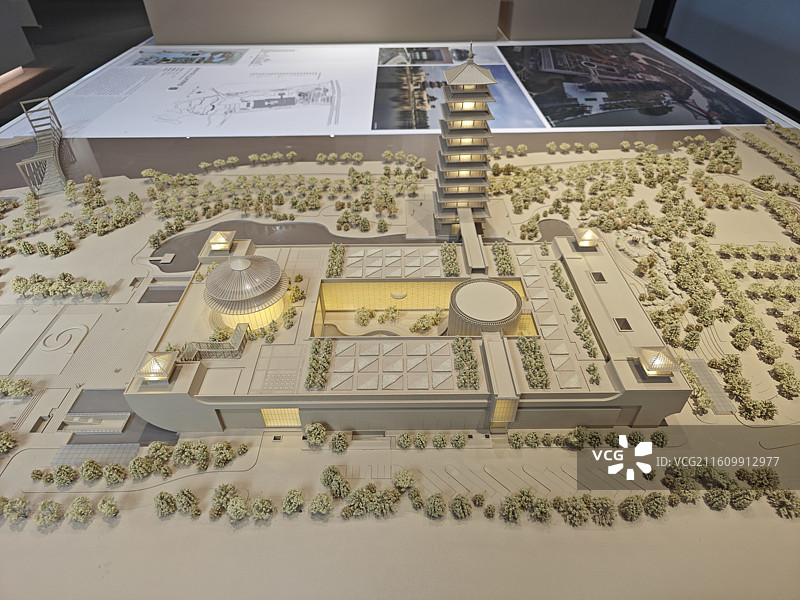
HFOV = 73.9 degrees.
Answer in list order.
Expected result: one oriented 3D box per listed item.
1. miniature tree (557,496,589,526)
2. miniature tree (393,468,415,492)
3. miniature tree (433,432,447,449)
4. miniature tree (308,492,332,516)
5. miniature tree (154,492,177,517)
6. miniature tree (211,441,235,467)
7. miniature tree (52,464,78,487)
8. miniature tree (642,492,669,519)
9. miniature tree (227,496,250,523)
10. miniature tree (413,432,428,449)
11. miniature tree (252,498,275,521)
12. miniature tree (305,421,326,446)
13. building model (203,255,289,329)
[{"bbox_3d":[0.272,0.332,0.833,0.045,0.052,0.045,0,38,-1],"label":"miniature tree"},{"bbox_3d":[0.006,0.288,0.848,0.034,0.038,0.034,0,37,0],"label":"miniature tree"},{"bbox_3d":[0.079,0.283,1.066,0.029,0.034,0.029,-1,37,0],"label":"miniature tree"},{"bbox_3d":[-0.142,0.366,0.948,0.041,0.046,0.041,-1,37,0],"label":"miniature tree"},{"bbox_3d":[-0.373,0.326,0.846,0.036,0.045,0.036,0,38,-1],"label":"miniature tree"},{"bbox_3d":[-0.297,0.257,0.888,0.039,0.043,0.039,-18,41,-22],"label":"miniature tree"},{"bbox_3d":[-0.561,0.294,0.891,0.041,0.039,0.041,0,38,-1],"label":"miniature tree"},{"bbox_3d":[0.406,0.327,0.845,0.037,0.047,0.037,0,38,-1],"label":"miniature tree"},{"bbox_3d":[-0.246,0.319,0.809,0.035,0.038,0.035,-19,41,-23],"label":"miniature tree"},{"bbox_3d":[0.037,0.252,0.954,0.025,0.031,0.025,0,38,-1],"label":"miniature tree"},{"bbox_3d":[-0.217,0.333,0.844,0.034,0.037,0.034,0,38,-1],"label":"miniature tree"},{"bbox_3d":[-0.146,0.233,0.919,0.037,0.042,0.037,-9,38,-11],"label":"miniature tree"},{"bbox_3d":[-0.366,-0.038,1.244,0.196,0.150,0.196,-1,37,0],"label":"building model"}]

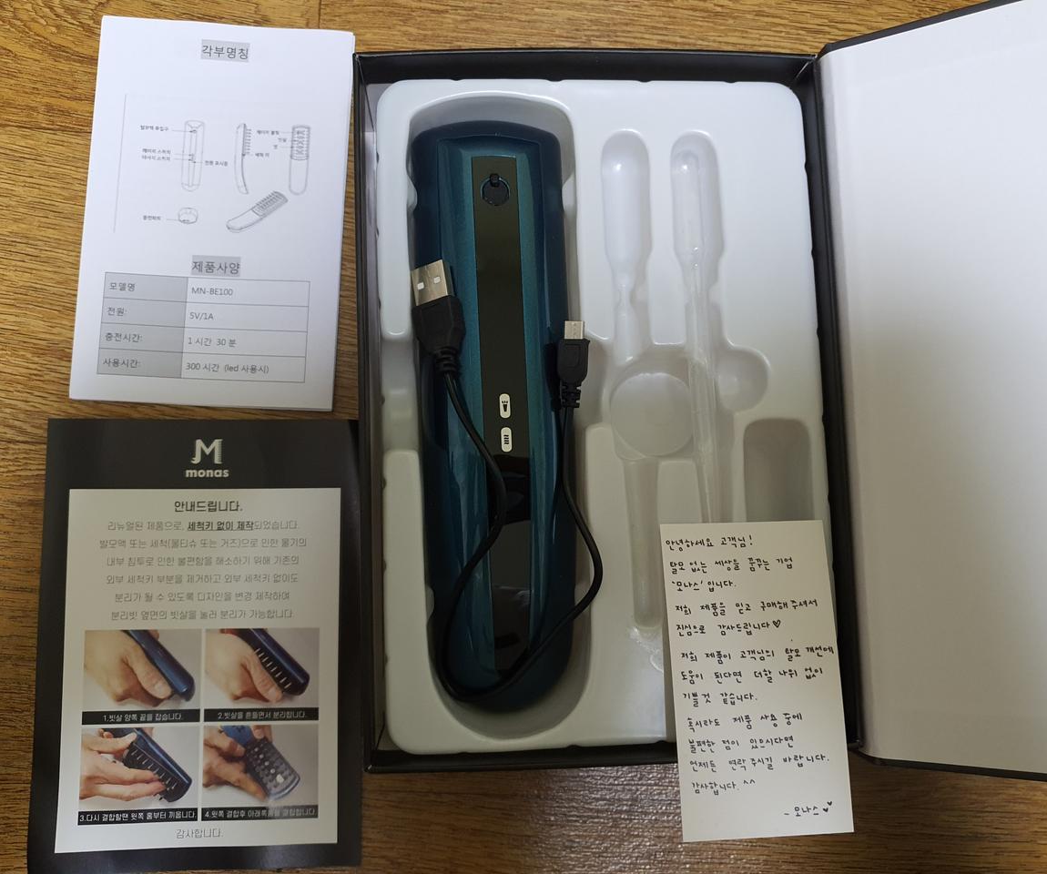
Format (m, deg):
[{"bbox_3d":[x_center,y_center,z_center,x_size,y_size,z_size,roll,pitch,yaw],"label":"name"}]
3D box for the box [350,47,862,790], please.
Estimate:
[{"bbox_3d":[0.022,-0.011,0.287,0.146,0.044,0.216,-1,85,-4],"label":"box"}]

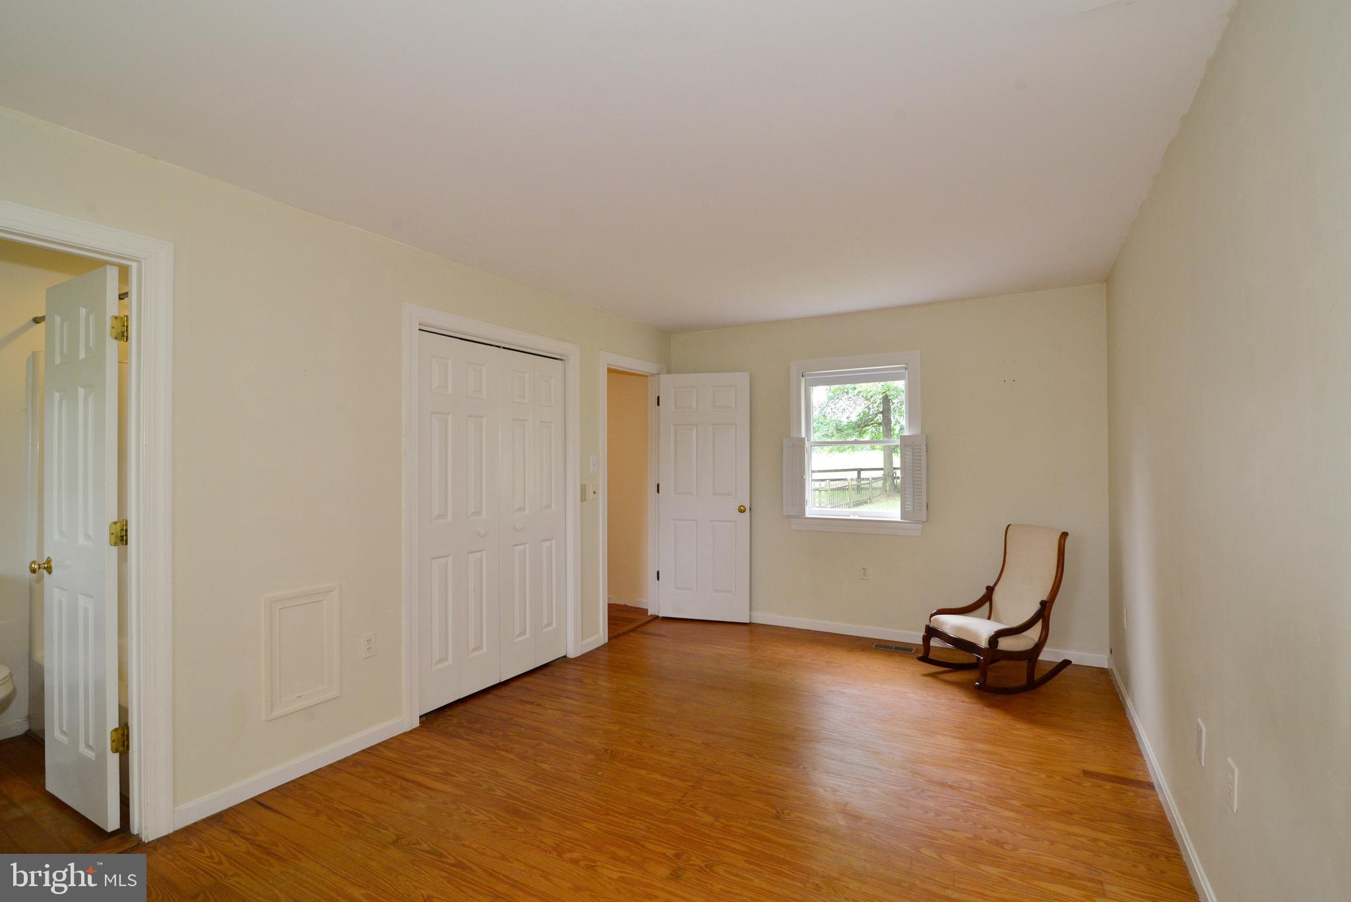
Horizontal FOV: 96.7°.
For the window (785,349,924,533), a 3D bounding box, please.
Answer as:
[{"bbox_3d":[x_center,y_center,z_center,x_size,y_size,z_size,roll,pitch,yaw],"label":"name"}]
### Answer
[{"bbox_3d":[1.355,-0.045,4.574,0.977,1.335,0.100,-1,-1,30],"label":"window"}]

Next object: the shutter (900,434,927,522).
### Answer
[{"bbox_3d":[1.702,0.196,4.295,0.177,0.615,0.035,-1,-1,30],"label":"shutter"}]

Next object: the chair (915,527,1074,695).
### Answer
[{"bbox_3d":[1.990,0.937,3.774,0.740,0.890,0.530,0,-1,-17],"label":"chair"}]

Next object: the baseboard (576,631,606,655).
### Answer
[{"bbox_3d":[-0.601,1.386,4.308,0.018,0.075,0.255,-1,-1,30],"label":"baseboard"}]

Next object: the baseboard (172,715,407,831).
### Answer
[{"bbox_3d":[-1.594,1.355,2.603,0.018,0.074,0.946,-1,-1,30],"label":"baseboard"}]

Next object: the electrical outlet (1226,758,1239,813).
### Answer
[{"bbox_3d":[1.435,0.861,1.548,0.008,0.116,0.072,-1,-1,30],"label":"electrical outlet"}]

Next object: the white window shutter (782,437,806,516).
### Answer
[{"bbox_3d":[0.943,0.207,4.736,0.184,0.620,0.035,-1,-1,30],"label":"white window shutter"}]

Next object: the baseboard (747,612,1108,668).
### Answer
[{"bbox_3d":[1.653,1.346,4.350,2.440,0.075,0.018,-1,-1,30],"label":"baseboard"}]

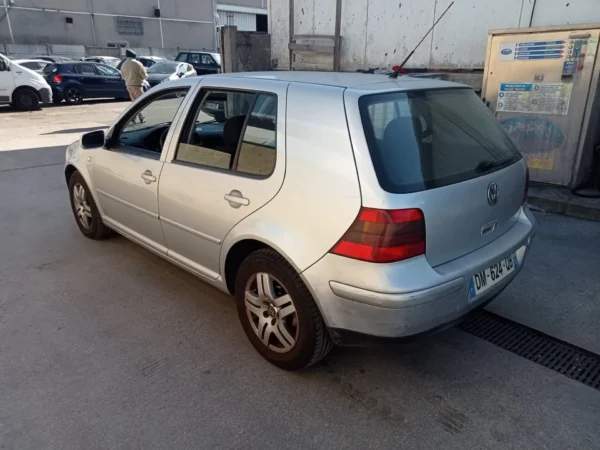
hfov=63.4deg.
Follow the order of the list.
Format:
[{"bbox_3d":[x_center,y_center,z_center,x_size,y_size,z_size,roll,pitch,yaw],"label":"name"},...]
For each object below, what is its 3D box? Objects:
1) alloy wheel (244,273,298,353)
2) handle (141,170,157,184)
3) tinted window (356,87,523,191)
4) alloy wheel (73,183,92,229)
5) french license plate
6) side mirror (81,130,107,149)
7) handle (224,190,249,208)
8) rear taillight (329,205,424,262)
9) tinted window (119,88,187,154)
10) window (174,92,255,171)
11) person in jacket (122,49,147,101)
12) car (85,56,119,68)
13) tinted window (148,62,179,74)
[{"bbox_3d":[-0.093,0.426,2.491,0.160,0.417,0.417,-16,25,-40],"label":"alloy wheel"},{"bbox_3d":[-0.956,-0.300,3.068,0.050,0.090,0.205,-16,25,-40],"label":"handle"},{"bbox_3d":[0.766,-0.461,2.402,1.270,0.525,0.100,-16,-12,-40],"label":"tinted window"},{"bbox_3d":[-1.814,-0.168,4.222,0.160,0.417,0.417,-16,25,-40],"label":"alloy wheel"},{"bbox_3d":[0.979,0.243,2.428,0.515,0.110,0.025,-16,25,-41],"label":"french license plate"},{"bbox_3d":[-1.463,-0.597,3.420,0.200,0.130,0.120,-16,25,-40],"label":"side mirror"},{"bbox_3d":[-0.324,-0.128,2.442,0.060,0.090,0.200,-12,22,-42],"label":"handle"},{"bbox_3d":[0.337,0.020,2.016,0.290,0.235,0.260,-16,25,-41],"label":"rear taillight"},{"bbox_3d":[-0.988,-0.690,3.219,0.760,0.470,0.060,19,7,43],"label":"tinted window"},{"bbox_3d":[-0.487,-0.538,2.716,0.580,0.460,0.060,19,7,43],"label":"window"},{"bbox_3d":[-4.157,-3.415,12.082,0.620,1.750,0.480,-6,19,-17],"label":"person in jacket"},{"bbox_3d":[-9.044,-7.188,22.800,4.100,1.500,1.760,12,22,30],"label":"car"},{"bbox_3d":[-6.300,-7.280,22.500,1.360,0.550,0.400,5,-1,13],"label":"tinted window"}]

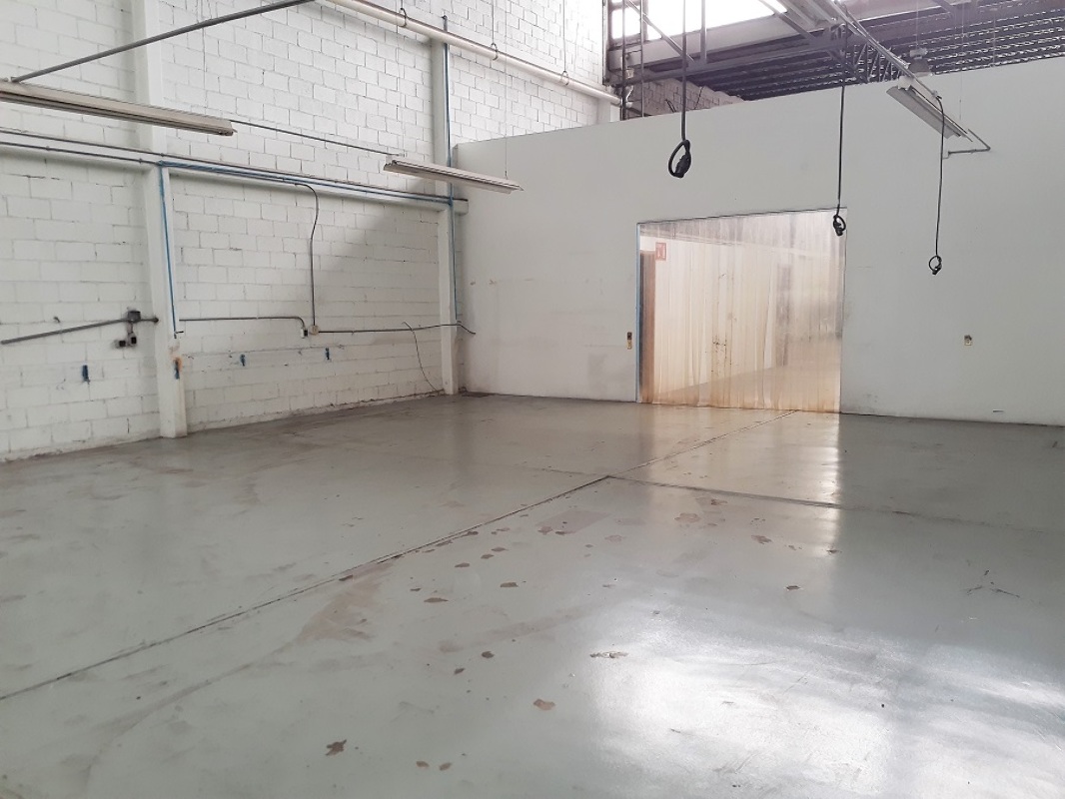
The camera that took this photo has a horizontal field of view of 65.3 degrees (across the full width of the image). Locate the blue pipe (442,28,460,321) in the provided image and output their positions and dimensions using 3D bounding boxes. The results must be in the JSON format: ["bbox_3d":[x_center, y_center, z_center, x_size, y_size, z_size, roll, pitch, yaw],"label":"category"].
[{"bbox_3d":[-1.283,-3.522,13.126,0.050,4.517,0.050,4,8,35],"label":"blue pipe"}]

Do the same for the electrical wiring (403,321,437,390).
[{"bbox_3d":[-1.751,-0.664,13.003,0.090,1.061,0.709,4,8,35],"label":"electrical wiring"}]

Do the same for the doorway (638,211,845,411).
[{"bbox_3d":[2.769,-1.180,11.332,2.826,2.585,0.080,3,8,32],"label":"doorway"}]

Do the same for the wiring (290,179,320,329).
[{"bbox_3d":[-2.998,-1.921,11.020,0.170,1.874,0.393,4,8,35],"label":"wiring"}]

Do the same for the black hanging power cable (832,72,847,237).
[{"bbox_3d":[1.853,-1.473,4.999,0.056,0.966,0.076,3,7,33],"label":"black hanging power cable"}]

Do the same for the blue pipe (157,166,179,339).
[{"bbox_3d":[-4.060,-1.644,9.279,0.050,1.891,0.050,4,8,35],"label":"blue pipe"}]

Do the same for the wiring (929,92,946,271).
[{"bbox_3d":[3.420,-1.804,7.028,0.110,1.507,0.080,4,8,36],"label":"wiring"}]

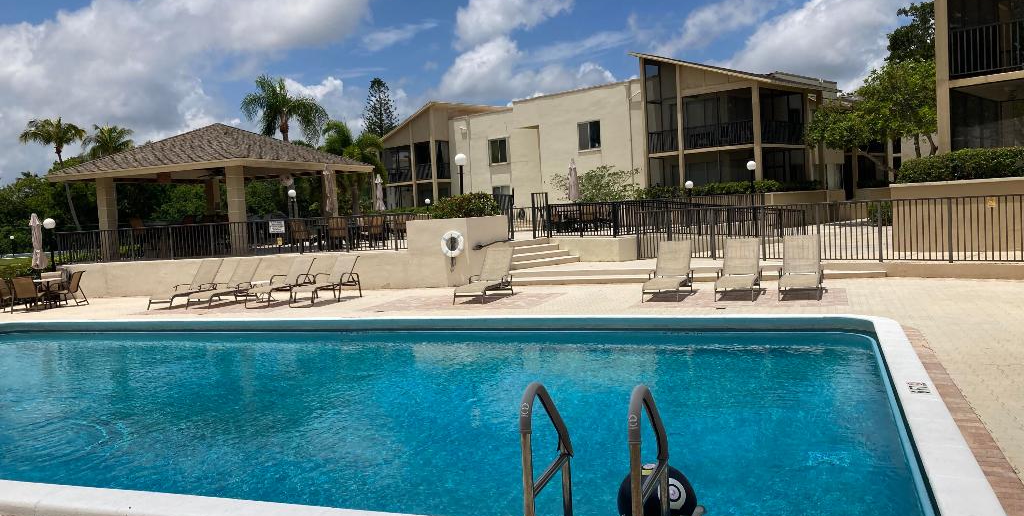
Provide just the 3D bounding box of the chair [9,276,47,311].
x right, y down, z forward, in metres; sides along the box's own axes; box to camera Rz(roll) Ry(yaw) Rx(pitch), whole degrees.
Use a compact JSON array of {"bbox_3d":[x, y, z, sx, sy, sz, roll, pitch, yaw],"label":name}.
[{"bbox_3d":[-11.640,0.865,20.011,0.580,0.840,0.660,-4,3,-5],"label":"chair"}]

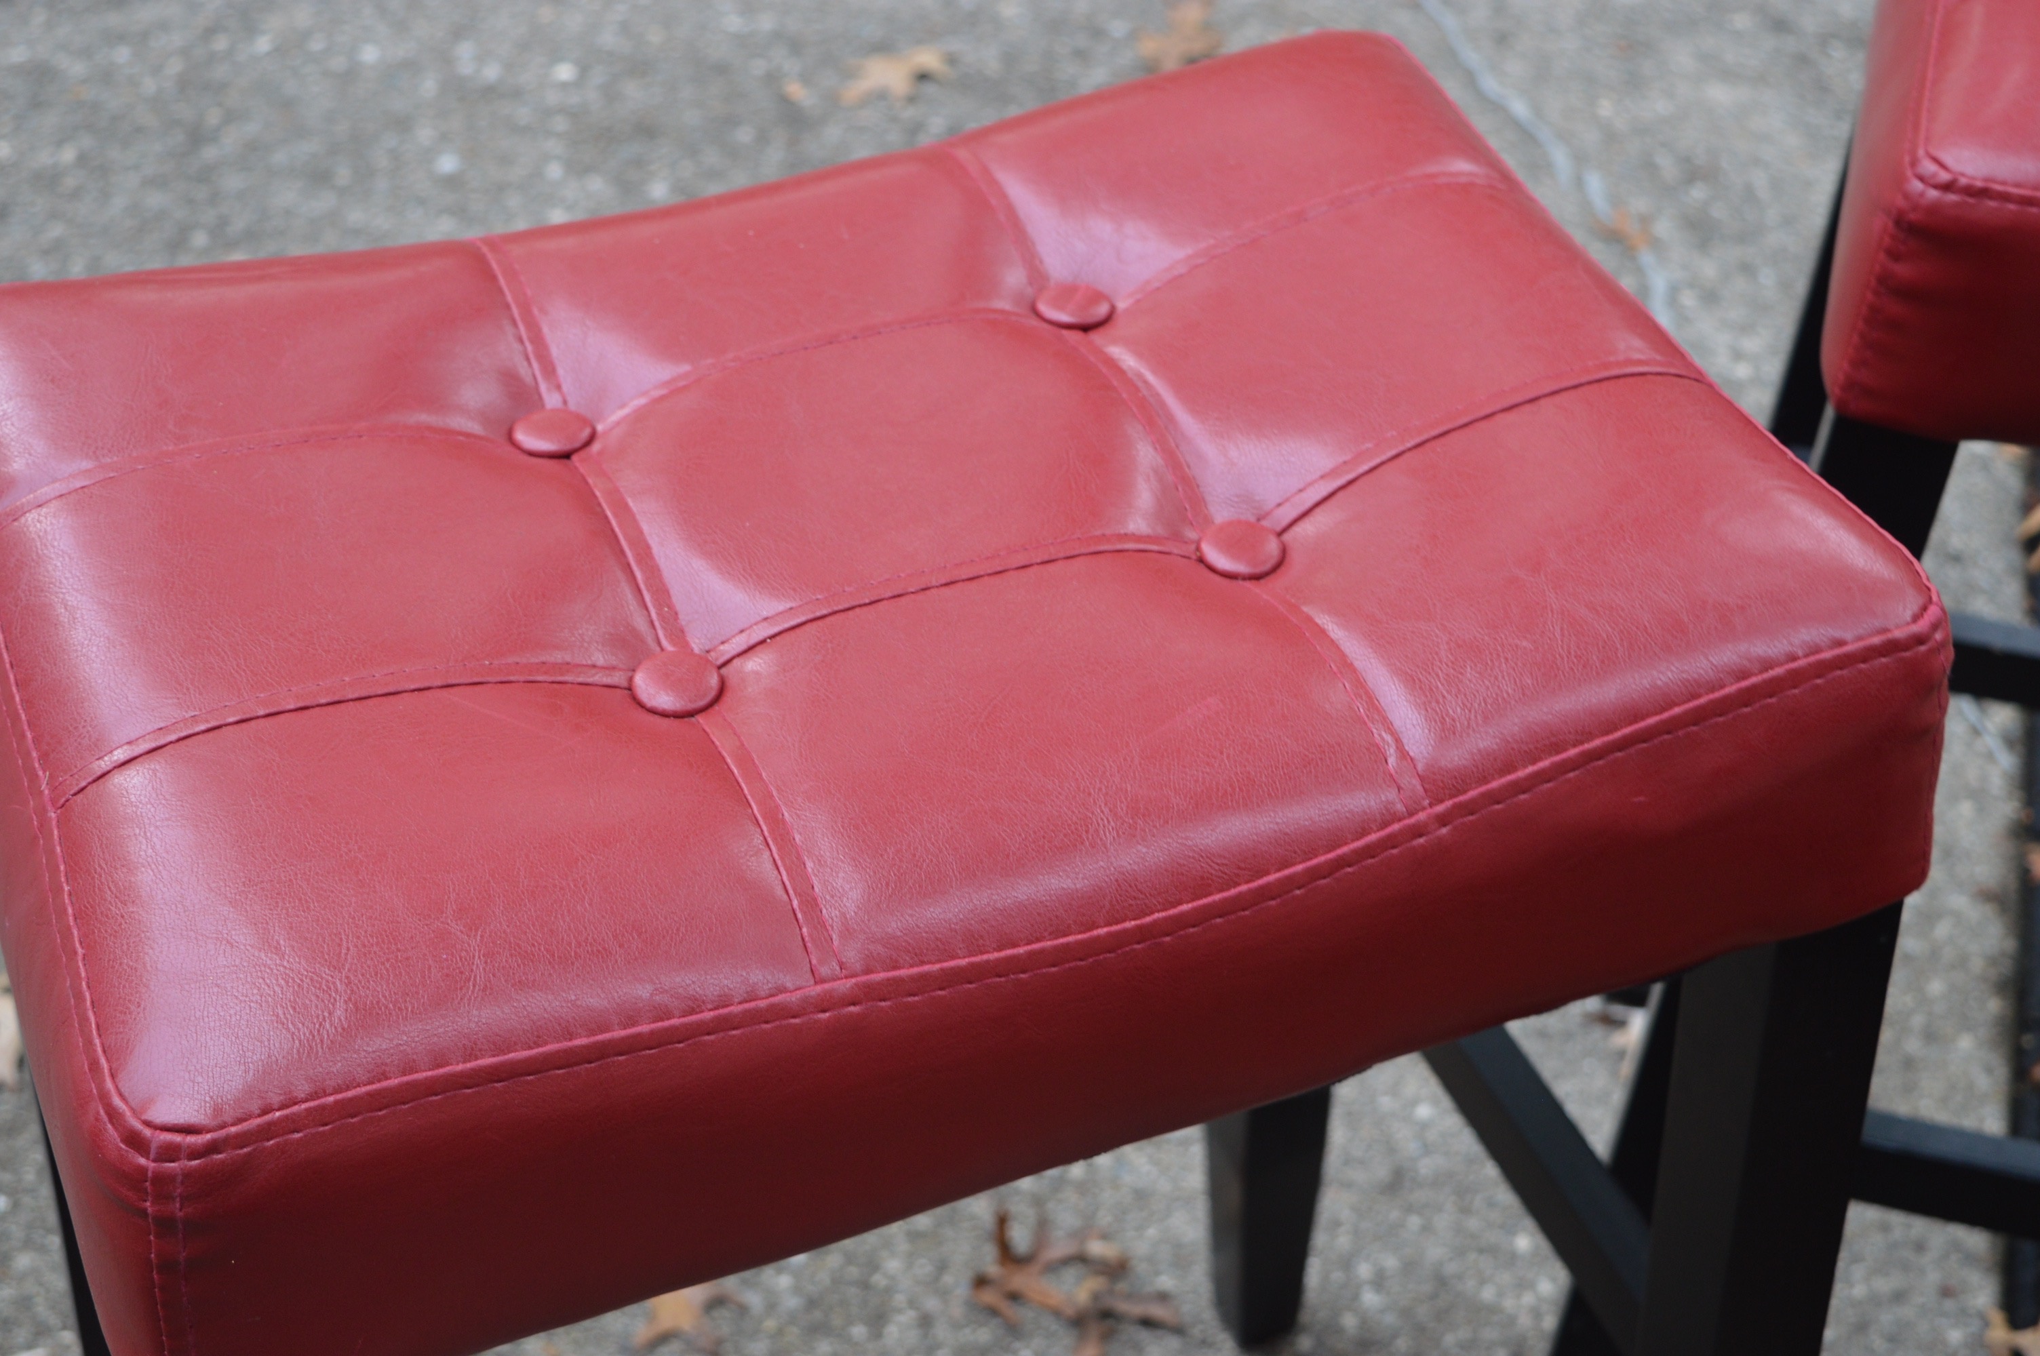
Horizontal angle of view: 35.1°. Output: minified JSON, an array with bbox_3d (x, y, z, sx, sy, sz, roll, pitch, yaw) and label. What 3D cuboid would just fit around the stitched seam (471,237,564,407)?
[{"bbox_3d":[-0.135,-0.096,0.851,0.007,0.019,0.073,-15,46,-18],"label":"stitched seam"}]

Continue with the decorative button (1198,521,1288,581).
[{"bbox_3d":[0.060,-0.035,0.865,0.024,0.006,0.024,0,40,0],"label":"decorative button"}]

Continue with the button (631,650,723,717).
[{"bbox_3d":[-0.081,0.001,0.762,0.022,0.008,0.022,2,43,-2],"label":"button"}]

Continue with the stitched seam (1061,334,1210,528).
[{"bbox_3d":[0.031,-0.067,0.840,0.007,0.012,0.081,-15,46,-18],"label":"stitched seam"}]

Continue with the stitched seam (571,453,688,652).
[{"bbox_3d":[-0.104,-0.037,0.868,0.009,0.009,0.089,-15,42,-16],"label":"stitched seam"}]

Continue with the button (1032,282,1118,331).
[{"bbox_3d":[0.016,-0.110,0.955,0.024,0.006,0.024,0,40,0],"label":"button"}]

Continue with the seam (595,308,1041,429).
[{"bbox_3d":[-0.058,-0.092,0.928,0.133,0.013,0.009,-15,42,-16],"label":"seam"}]

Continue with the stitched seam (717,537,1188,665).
[{"bbox_3d":[-0.014,-0.022,0.783,0.128,0.015,0.008,-15,46,-18],"label":"stitched seam"}]

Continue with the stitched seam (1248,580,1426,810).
[{"bbox_3d":[0.082,0.002,0.822,0.009,0.013,0.086,-15,42,-16],"label":"stitched seam"}]

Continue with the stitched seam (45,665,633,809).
[{"bbox_3d":[-0.152,0.009,0.730,0.133,0.024,0.008,-15,46,-18],"label":"stitched seam"}]

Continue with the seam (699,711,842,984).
[{"bbox_3d":[-0.056,0.034,0.718,0.007,0.019,0.077,-15,46,-18],"label":"seam"}]

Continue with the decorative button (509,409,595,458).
[{"bbox_3d":[-0.132,-0.069,0.909,0.024,0.006,0.024,0,40,0],"label":"decorative button"}]

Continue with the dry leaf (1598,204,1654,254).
[{"bbox_3d":[0.379,-0.283,2.015,0.037,0.014,0.045,-15,46,-18],"label":"dry leaf"}]

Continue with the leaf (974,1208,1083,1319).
[{"bbox_3d":[0.004,0.264,1.443,0.048,0.018,0.046,-1,40,0],"label":"leaf"}]

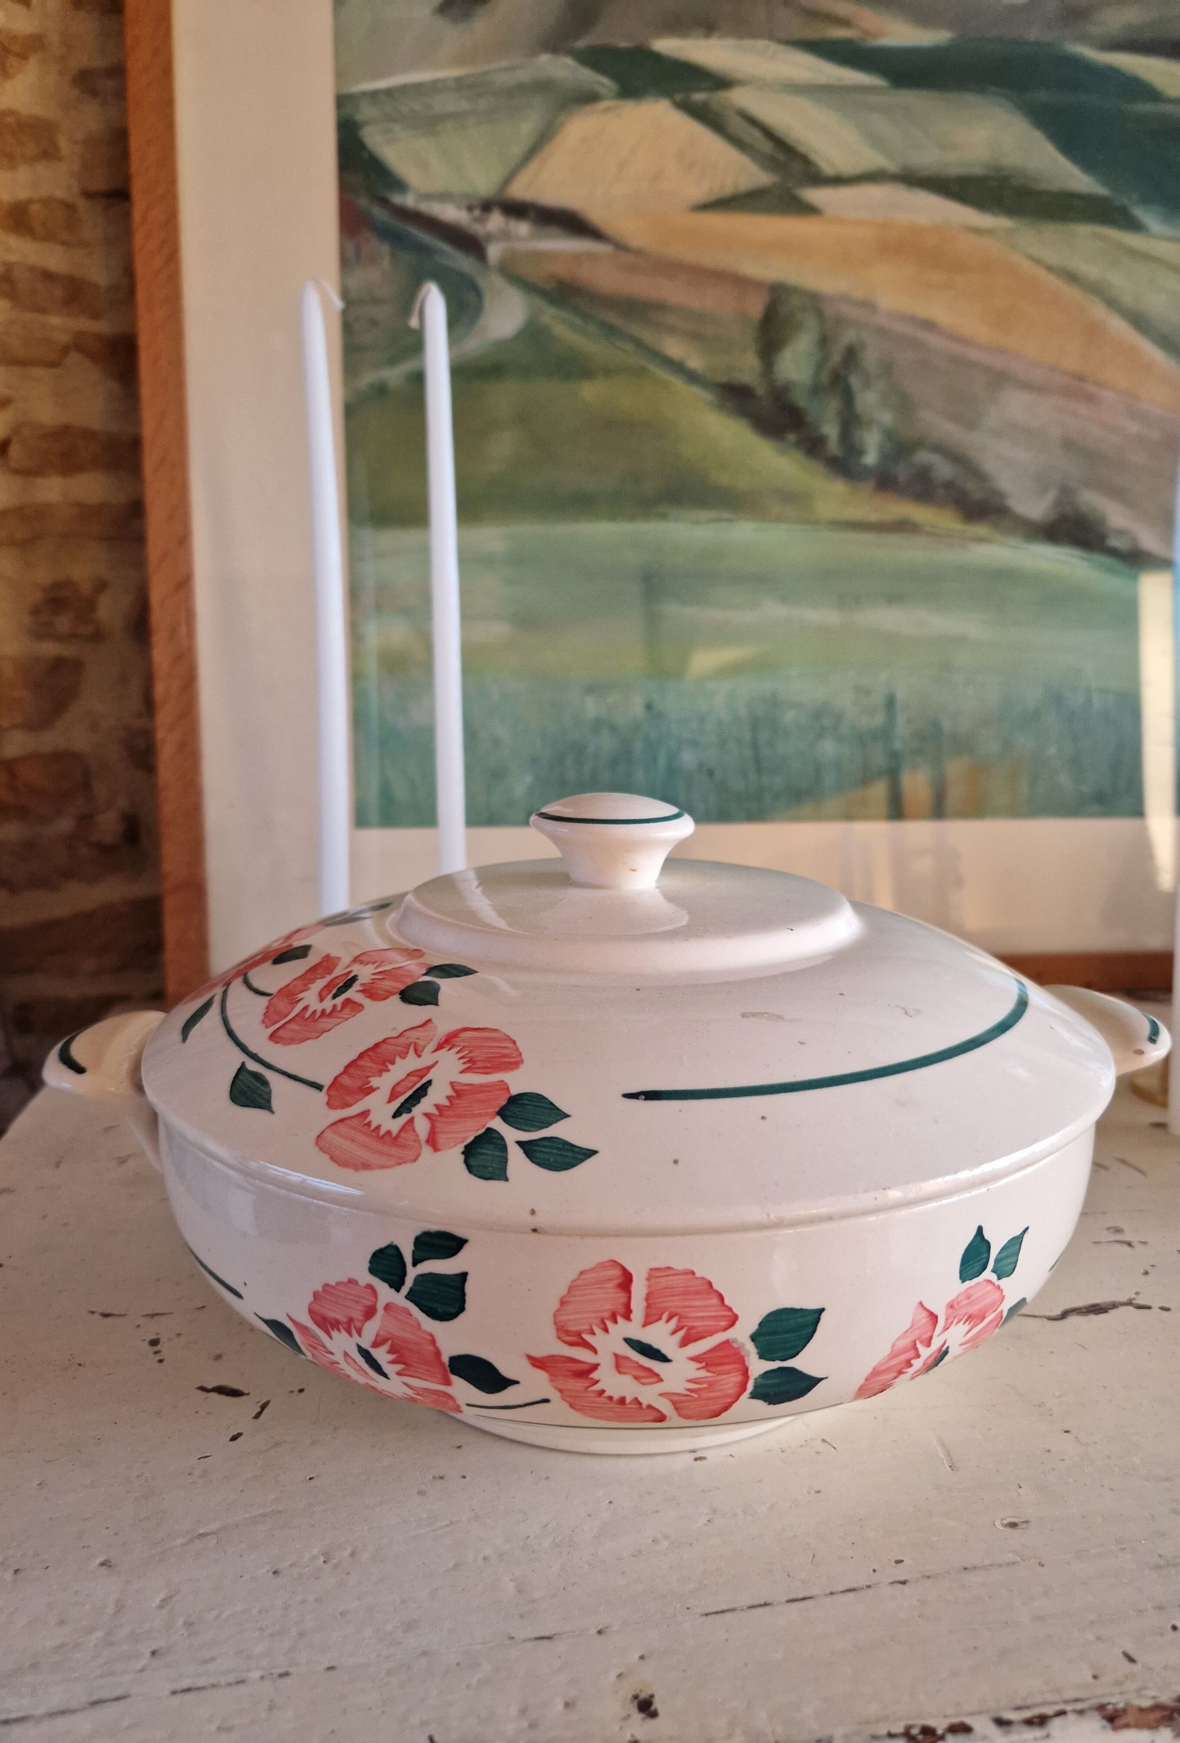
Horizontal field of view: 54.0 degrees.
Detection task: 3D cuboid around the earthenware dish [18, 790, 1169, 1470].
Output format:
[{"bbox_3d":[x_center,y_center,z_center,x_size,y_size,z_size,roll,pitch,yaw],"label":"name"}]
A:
[{"bbox_3d":[0.008,0.051,0.326,0.316,0.147,0.255,-1,10,-4],"label":"earthenware dish"}]

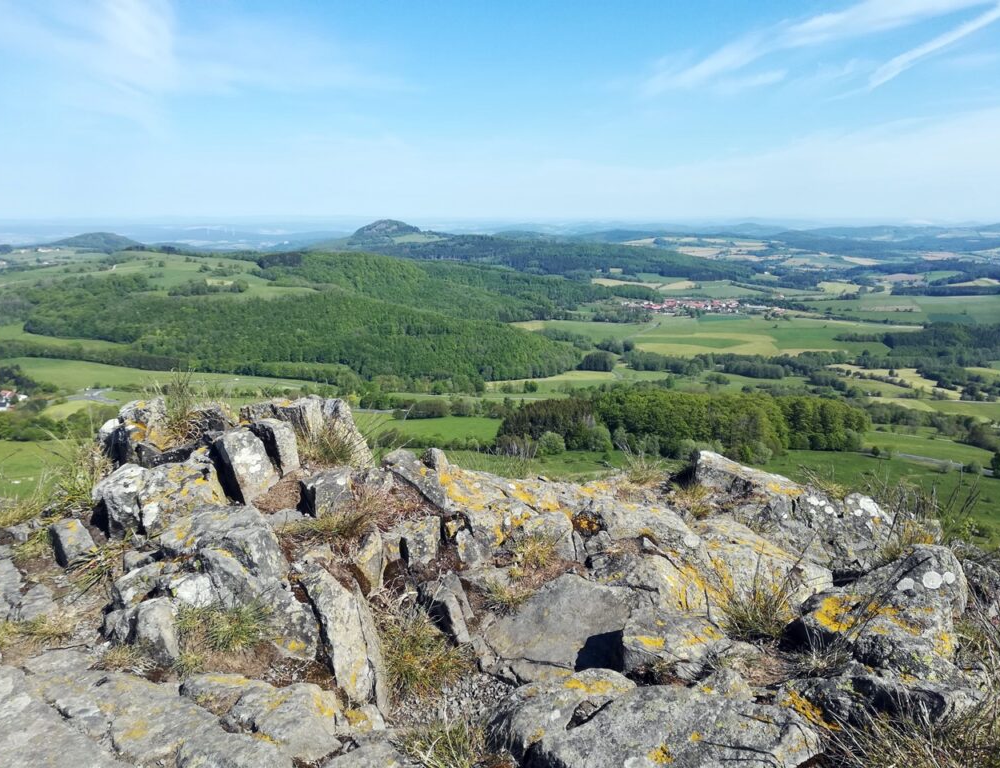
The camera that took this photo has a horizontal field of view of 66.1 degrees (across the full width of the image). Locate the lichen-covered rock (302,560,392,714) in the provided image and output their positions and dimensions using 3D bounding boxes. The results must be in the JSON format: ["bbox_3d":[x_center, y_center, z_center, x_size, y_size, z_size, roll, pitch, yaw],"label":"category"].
[{"bbox_3d":[-0.516,0.824,2.550,0.240,0.377,0.330,-6,14,-24],"label":"lichen-covered rock"}]

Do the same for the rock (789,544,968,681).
[{"bbox_3d":[1.284,0.777,2.680,0.501,0.331,0.420,1,13,6],"label":"rock"}]

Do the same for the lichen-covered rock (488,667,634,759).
[{"bbox_3d":[0.164,0.937,2.200,0.480,0.163,0.270,0,12,0],"label":"lichen-covered rock"}]

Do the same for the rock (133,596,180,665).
[{"bbox_3d":[-1.273,0.913,2.850,0.160,0.220,0.170,-4,13,-20],"label":"rock"}]

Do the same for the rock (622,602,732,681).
[{"bbox_3d":[0.609,0.887,2.640,0.350,0.190,0.260,1,12,5],"label":"rock"}]

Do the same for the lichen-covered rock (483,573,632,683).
[{"bbox_3d":[0.205,0.871,2.740,0.500,0.260,0.360,-2,12,-10],"label":"lichen-covered rock"}]

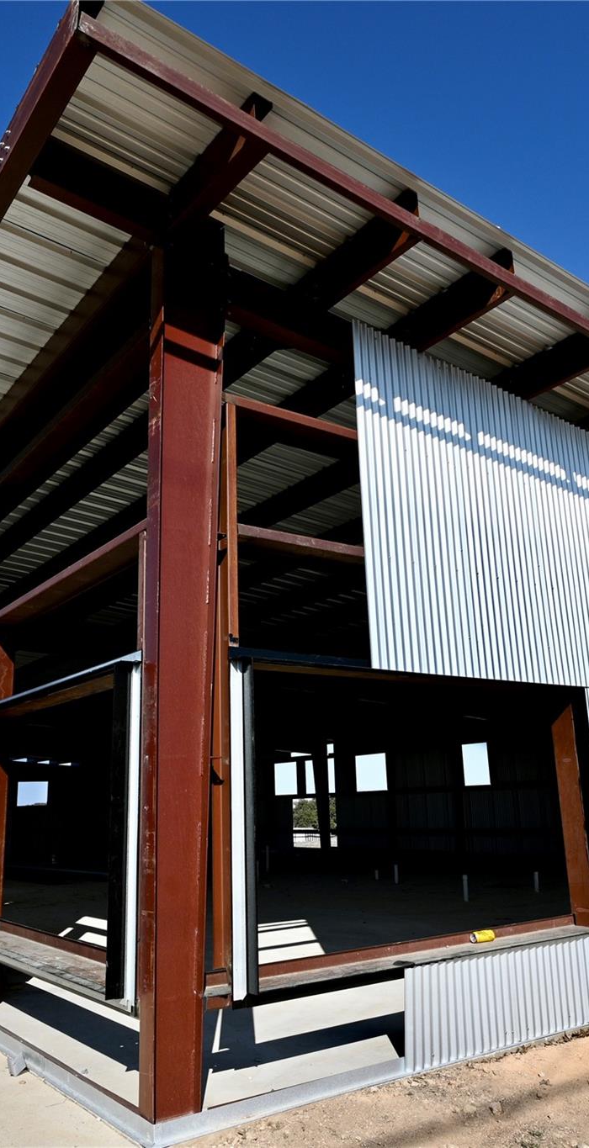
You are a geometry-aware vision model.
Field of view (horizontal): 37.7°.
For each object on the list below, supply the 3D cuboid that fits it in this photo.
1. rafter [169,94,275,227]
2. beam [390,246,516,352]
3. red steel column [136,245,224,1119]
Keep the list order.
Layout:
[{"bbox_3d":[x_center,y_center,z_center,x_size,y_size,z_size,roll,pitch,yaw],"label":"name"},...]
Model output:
[{"bbox_3d":[-0.427,-2.243,4.839,0.135,0.274,0.898,15,-22,-32],"label":"rafter"},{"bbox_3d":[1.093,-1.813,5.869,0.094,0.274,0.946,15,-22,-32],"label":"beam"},{"bbox_3d":[-0.576,0.239,4.609,0.392,4.644,0.178,8,-18,-34],"label":"red steel column"}]

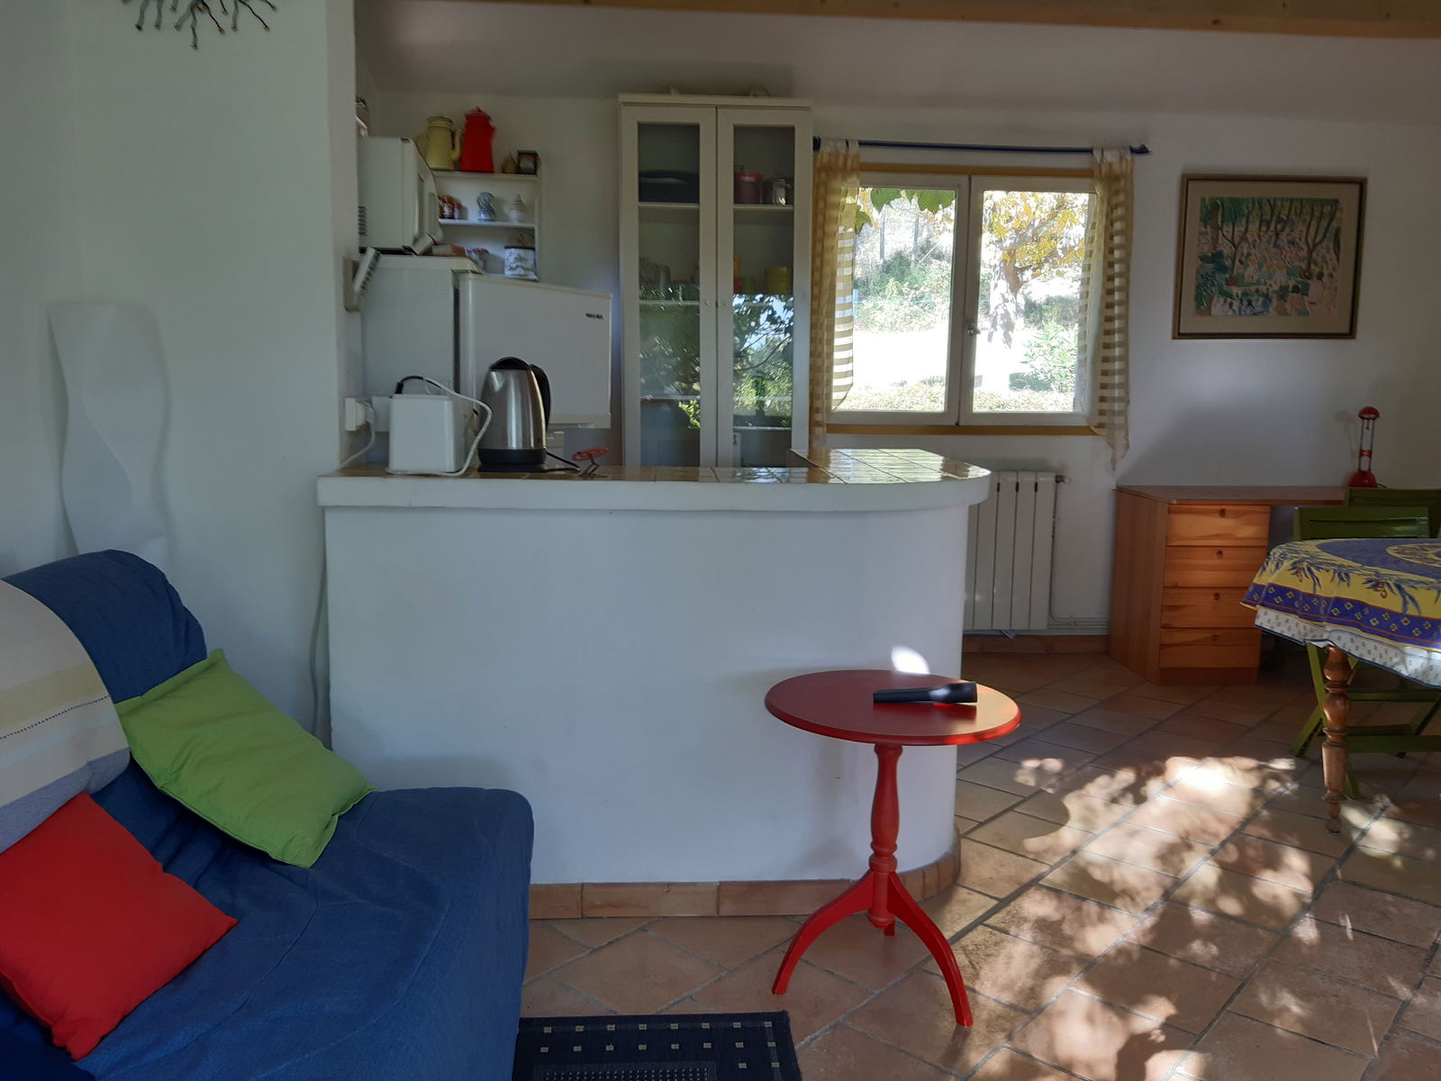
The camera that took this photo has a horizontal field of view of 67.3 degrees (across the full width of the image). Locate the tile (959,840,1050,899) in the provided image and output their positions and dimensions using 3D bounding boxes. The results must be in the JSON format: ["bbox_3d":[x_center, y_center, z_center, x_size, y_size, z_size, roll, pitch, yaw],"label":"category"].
[{"bbox_3d":[0.653,0.803,2.637,0.242,0.012,0.250,8,11,42],"label":"tile"}]

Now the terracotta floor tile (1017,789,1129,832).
[{"bbox_3d":[1.002,0.776,3.088,0.248,0.015,0.248,7,10,41],"label":"terracotta floor tile"}]

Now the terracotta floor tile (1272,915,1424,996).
[{"bbox_3d":[1.328,0.883,2.287,0.248,0.015,0.248,7,10,41],"label":"terracotta floor tile"}]

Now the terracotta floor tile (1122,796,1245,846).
[{"bbox_3d":[1.266,0.767,2.948,0.242,0.012,0.250,8,11,42],"label":"terracotta floor tile"}]

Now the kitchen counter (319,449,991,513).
[{"bbox_3d":[-0.074,-0.184,3.006,1.600,0.069,1.580,0,7,-2],"label":"kitchen counter"}]

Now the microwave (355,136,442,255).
[{"bbox_3d":[-1.009,-0.941,3.079,0.370,0.305,0.465,0,7,-6],"label":"microwave"}]

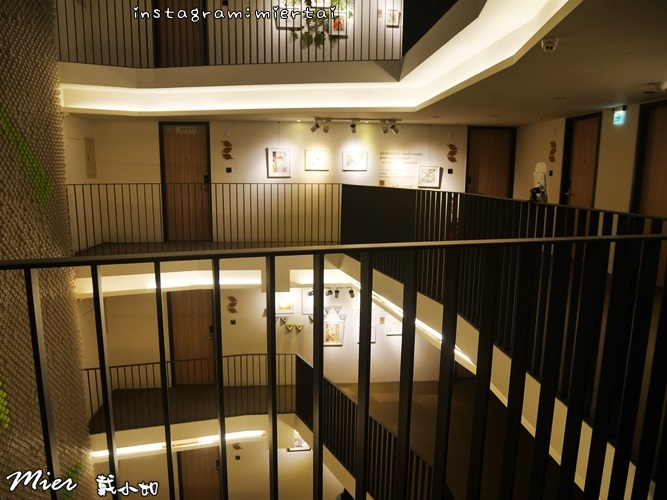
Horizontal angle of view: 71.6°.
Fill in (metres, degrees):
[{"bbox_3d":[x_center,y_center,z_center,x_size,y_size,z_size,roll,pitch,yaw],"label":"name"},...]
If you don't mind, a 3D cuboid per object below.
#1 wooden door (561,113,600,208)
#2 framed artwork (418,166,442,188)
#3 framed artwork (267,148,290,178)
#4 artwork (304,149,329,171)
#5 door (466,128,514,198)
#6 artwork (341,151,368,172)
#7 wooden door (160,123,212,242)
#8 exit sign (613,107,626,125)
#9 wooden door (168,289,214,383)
[{"bbox_3d":[3.868,-0.994,7.291,0.100,2.200,0.920,0,9,-5],"label":"wooden door"},{"bbox_3d":[1.827,-1.384,8.798,0.397,0.416,0.040,0,9,-4],"label":"framed artwork"},{"bbox_3d":[-1.004,-1.617,8.585,0.404,0.534,0.040,0,9,-4],"label":"framed artwork"},{"bbox_3d":[-0.307,-1.670,8.620,0.439,0.389,0.040,0,9,-4],"label":"artwork"},{"bbox_3d":[3.002,-1.253,8.942,0.930,2.200,0.100,0,9,-4],"label":"door"},{"bbox_3d":[0.399,-1.665,8.665,0.468,0.375,0.040,0,9,-4],"label":"artwork"},{"bbox_3d":[-2.732,-1.248,8.584,0.920,2.200,0.100,0,9,-4],"label":"wooden door"},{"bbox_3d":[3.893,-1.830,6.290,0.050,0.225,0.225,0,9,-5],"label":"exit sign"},{"bbox_3d":[-2.748,1.620,9.022,0.920,2.200,0.100,0,9,-4],"label":"wooden door"}]

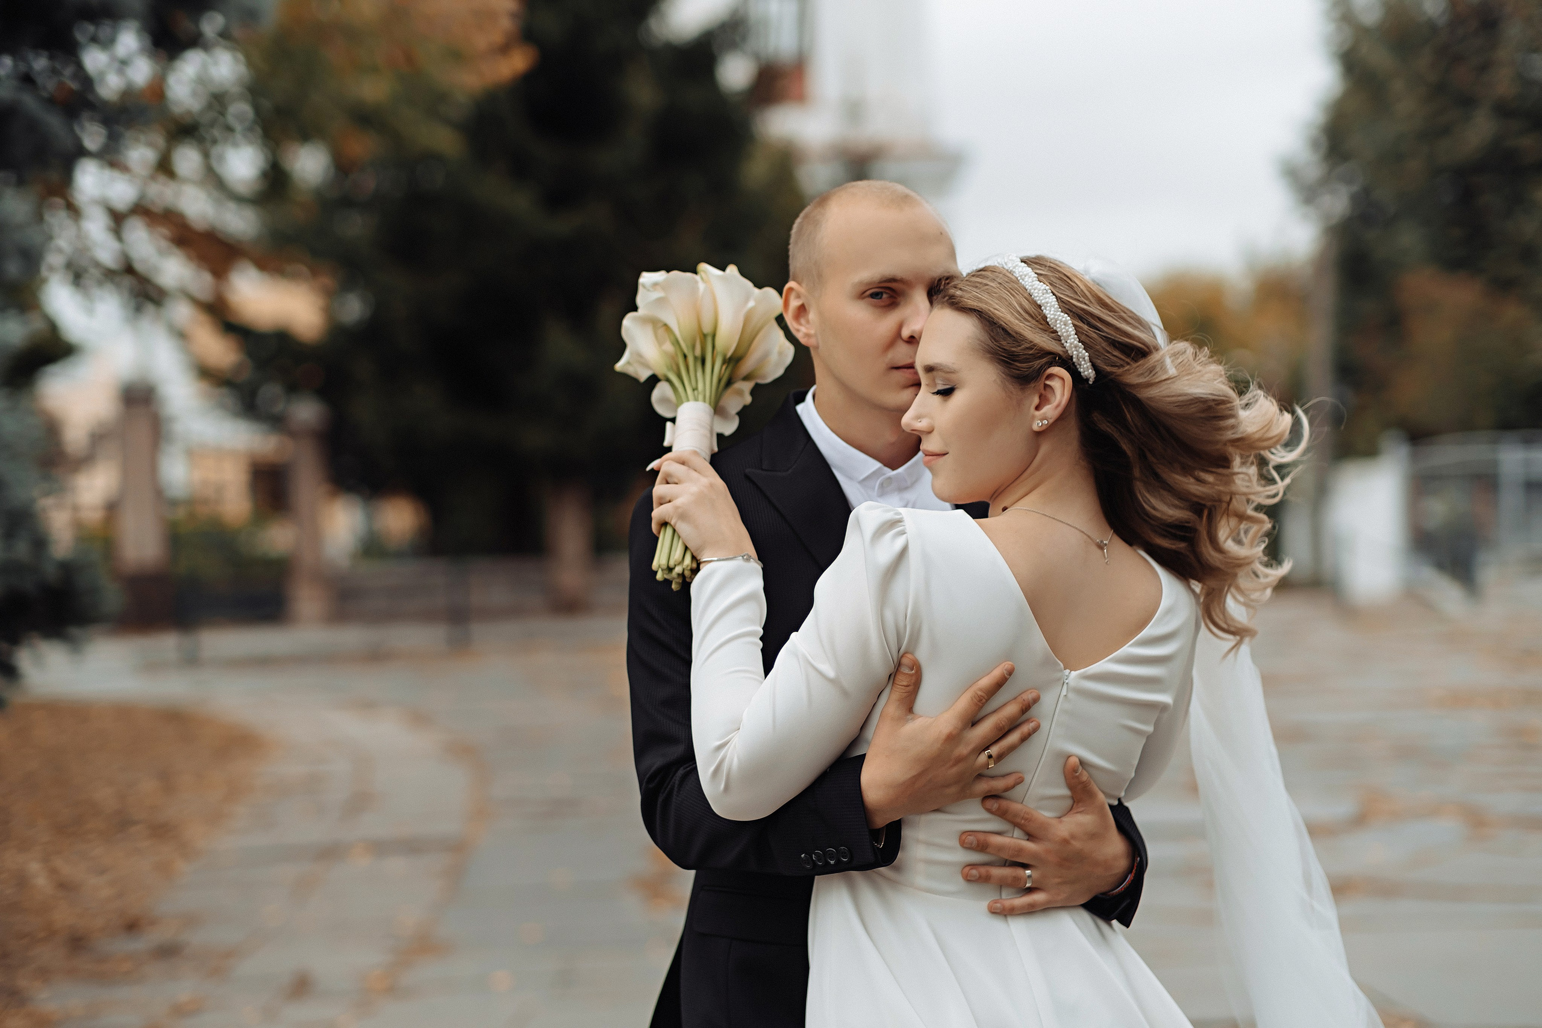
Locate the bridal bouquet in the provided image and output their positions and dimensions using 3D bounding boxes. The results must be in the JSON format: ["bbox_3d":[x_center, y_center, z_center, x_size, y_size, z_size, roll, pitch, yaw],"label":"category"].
[{"bbox_3d":[-0.074,-0.081,3.500,0.175,0.335,0.175,8,-32,0],"label":"bridal bouquet"}]

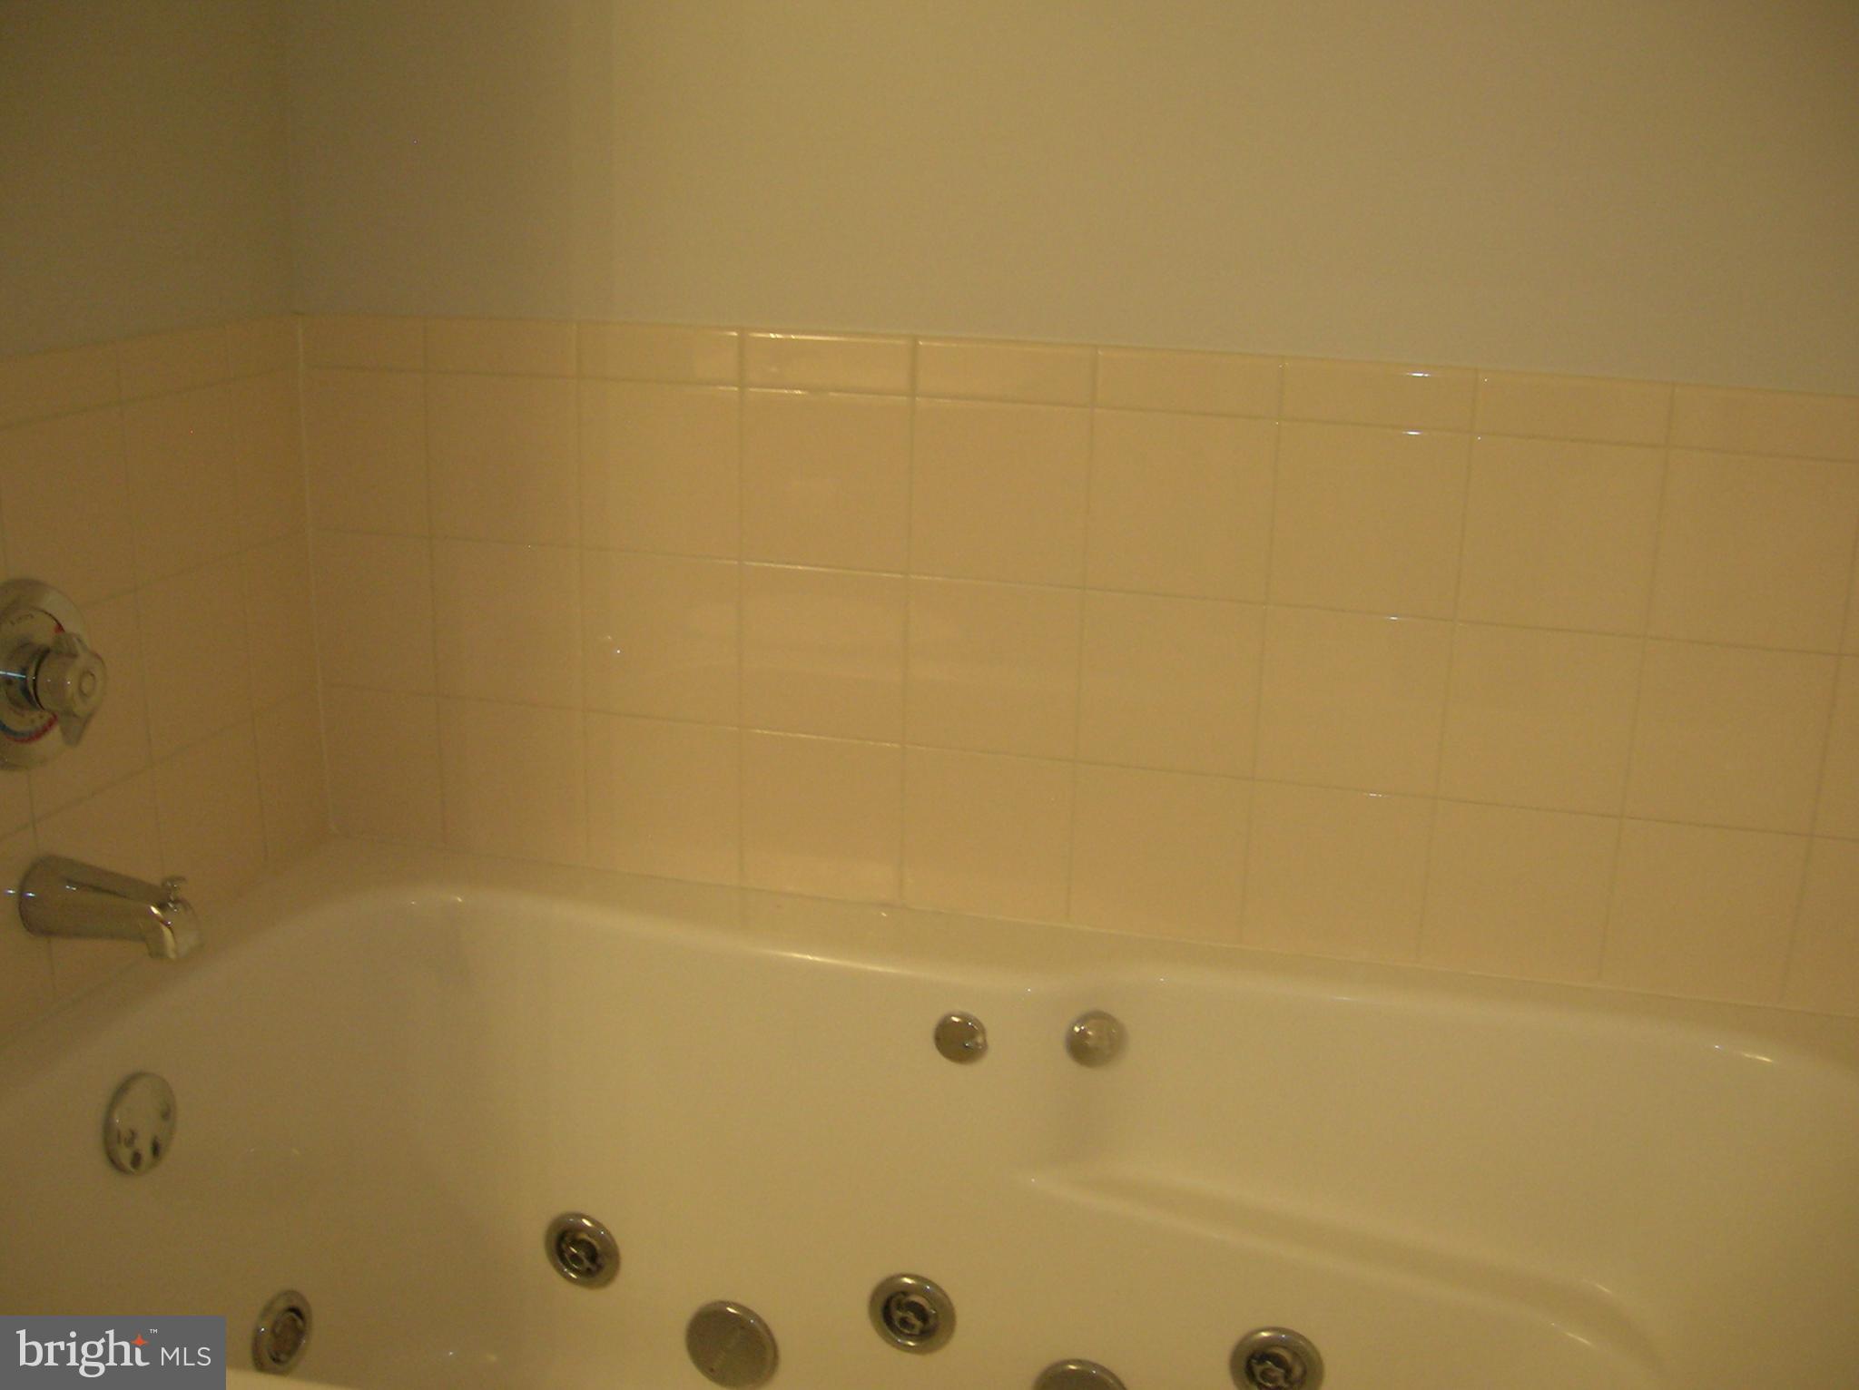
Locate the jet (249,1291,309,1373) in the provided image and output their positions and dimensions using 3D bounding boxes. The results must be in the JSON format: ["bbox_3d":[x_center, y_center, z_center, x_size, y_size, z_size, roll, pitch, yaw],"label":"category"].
[{"bbox_3d":[-0.543,0.542,1.543,0.022,0.076,0.076,2,15,21],"label":"jet"}]

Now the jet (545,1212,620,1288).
[{"bbox_3d":[-0.318,0.509,1.659,0.077,0.077,0.022,6,14,16],"label":"jet"}]

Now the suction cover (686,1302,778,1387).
[{"bbox_3d":[-0.180,0.590,1.641,0.091,0.091,0.022,6,14,16],"label":"suction cover"}]

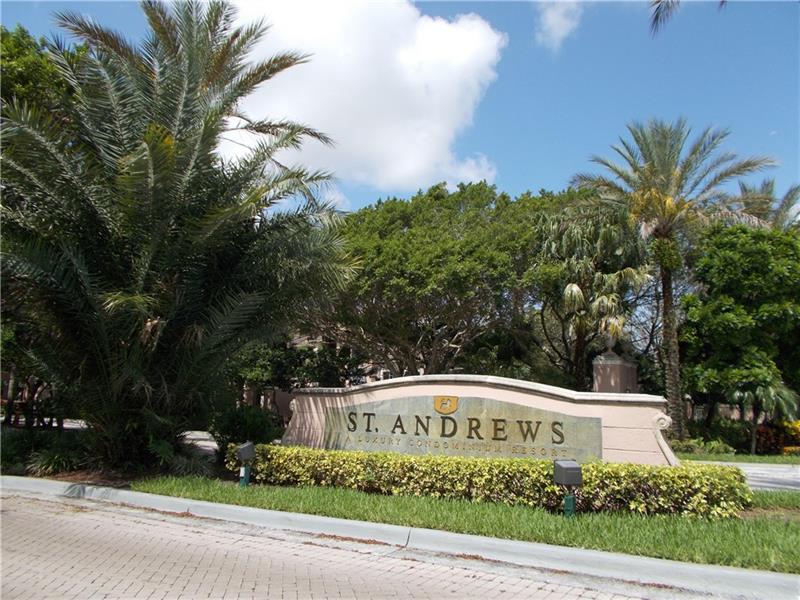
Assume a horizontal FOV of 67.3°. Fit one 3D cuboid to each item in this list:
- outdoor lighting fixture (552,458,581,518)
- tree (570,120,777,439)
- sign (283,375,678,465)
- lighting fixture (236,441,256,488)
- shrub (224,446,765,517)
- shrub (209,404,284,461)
[{"bbox_3d":[1.746,1.951,6.234,0.220,0.580,0.220,3,-9,-15],"label":"outdoor lighting fixture"},{"bbox_3d":[7.209,-0.428,16.466,5.100,8.500,5.100,1,-9,0],"label":"tree"},{"bbox_3d":[0.770,1.741,8.113,5.400,1.440,0.420,-3,-9,25],"label":"sign"},{"bbox_3d":[-1.997,2.114,7.716,0.210,0.590,0.210,6,-10,-28],"label":"lighting fixture"},{"bbox_3d":[0.663,2.123,7.267,6.200,0.490,0.650,-3,-9,23],"label":"shrub"},{"bbox_3d":[-2.438,2.174,9.678,1.150,1.000,1.050,1,-9,0],"label":"shrub"}]

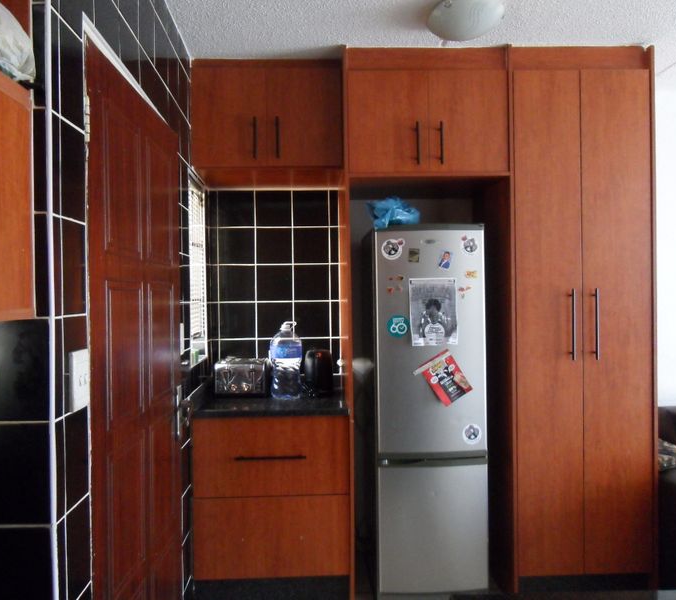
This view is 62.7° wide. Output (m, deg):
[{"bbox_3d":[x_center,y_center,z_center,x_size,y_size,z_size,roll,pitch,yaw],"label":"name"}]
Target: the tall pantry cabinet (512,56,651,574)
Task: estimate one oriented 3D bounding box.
[{"bbox_3d":[1.092,0.109,2.785,0.672,2.490,0.580,0,0,-3],"label":"tall pantry cabinet"}]

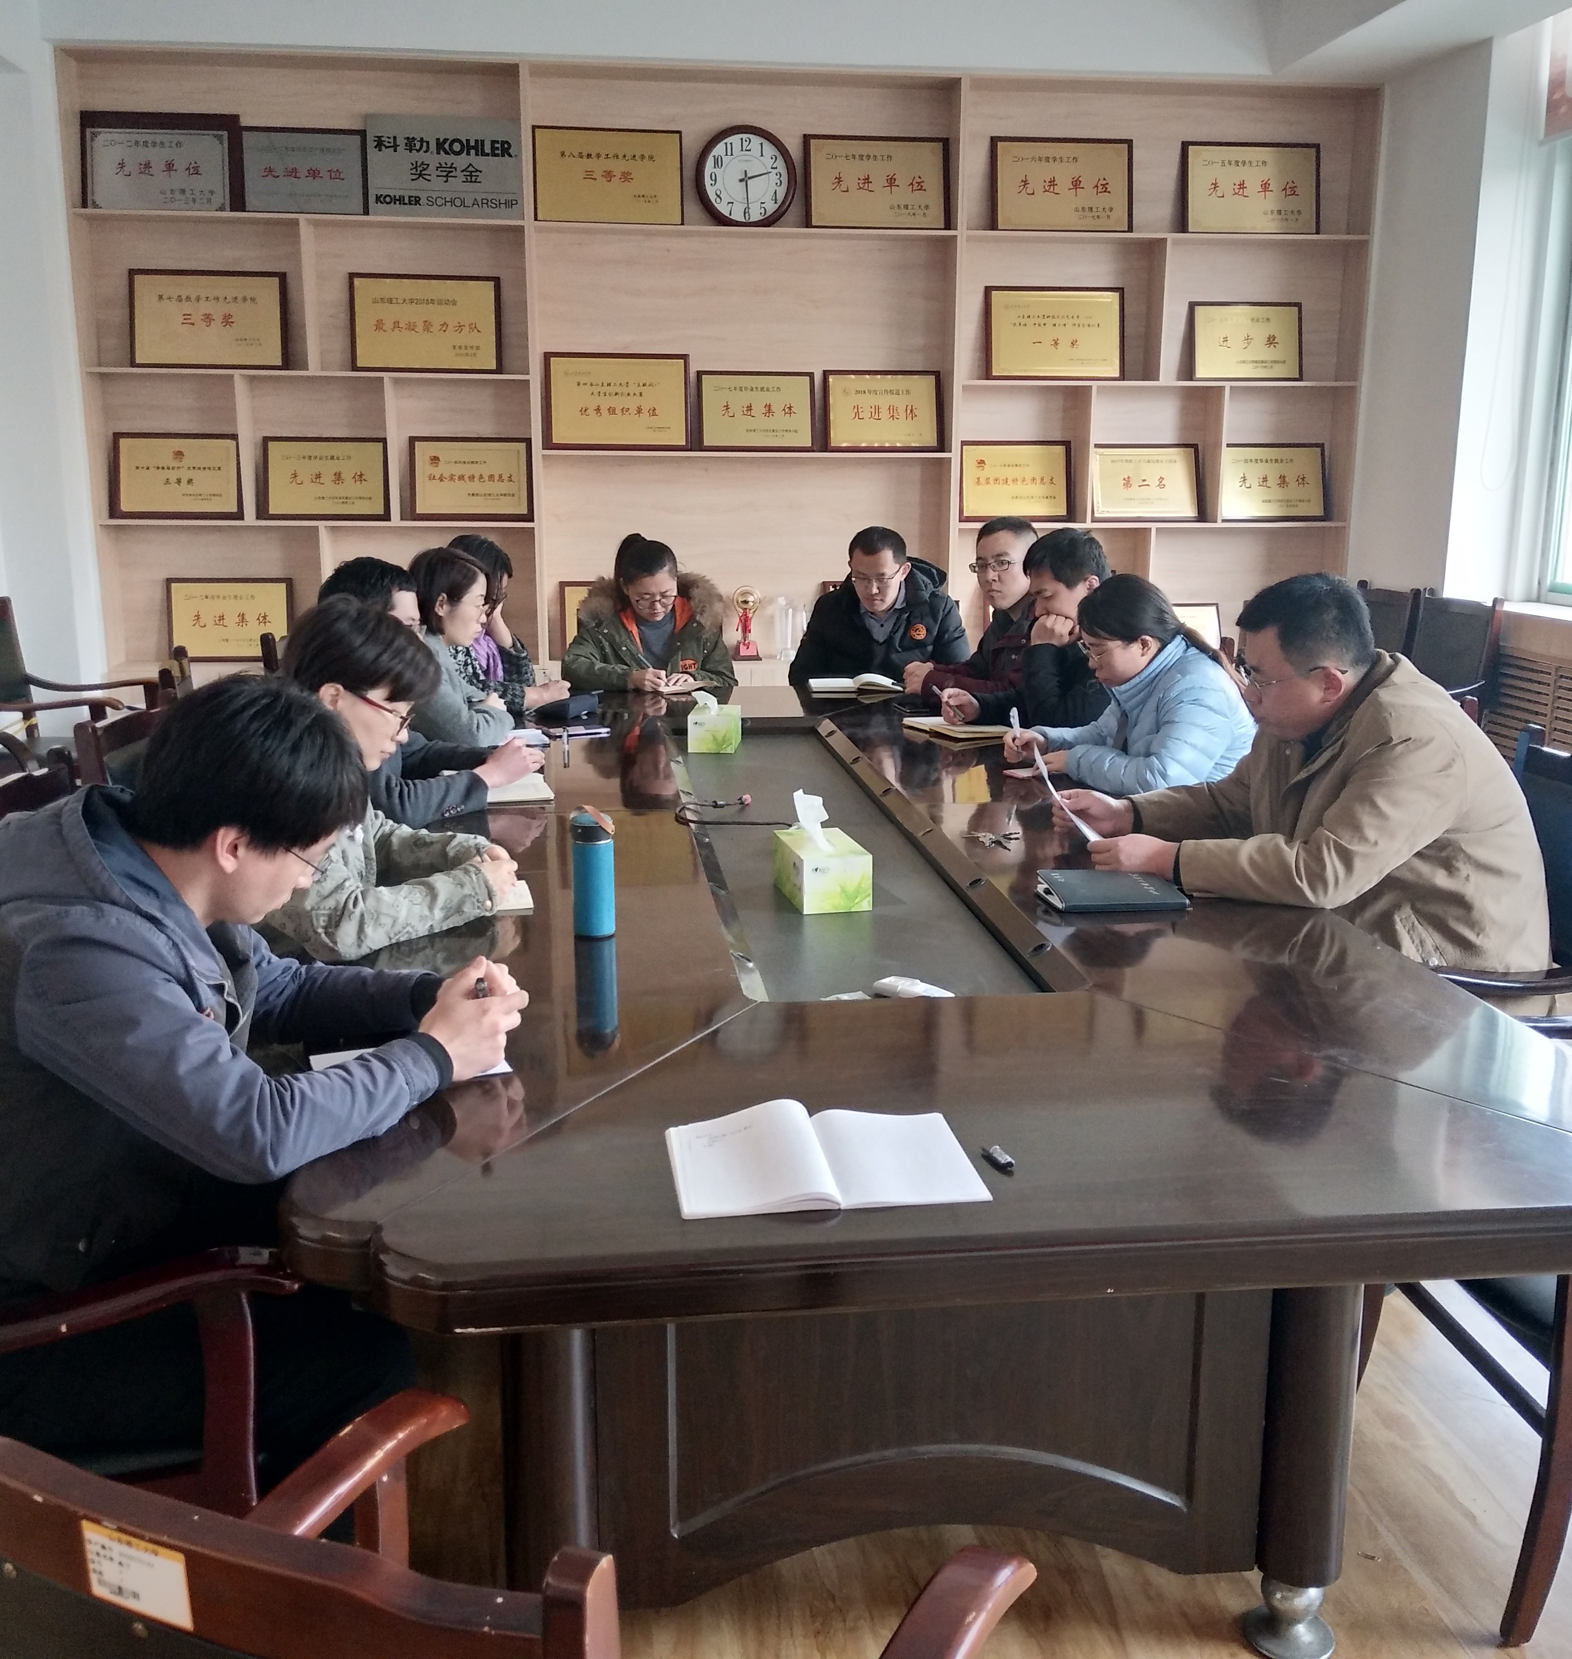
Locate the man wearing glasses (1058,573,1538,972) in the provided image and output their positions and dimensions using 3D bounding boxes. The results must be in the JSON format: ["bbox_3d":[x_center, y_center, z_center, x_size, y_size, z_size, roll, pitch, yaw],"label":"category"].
[{"bbox_3d":[0.947,0.185,3.124,0.820,1.320,0.570,1,12,5],"label":"man wearing glasses"}]

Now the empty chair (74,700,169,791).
[{"bbox_3d":[-1.096,0.231,3.637,0.610,1.000,0.570,0,12,-2],"label":"empty chair"}]

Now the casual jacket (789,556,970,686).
[{"bbox_3d":[0.356,-0.651,6.075,0.650,0.660,0.520,0,12,0],"label":"casual jacket"}]

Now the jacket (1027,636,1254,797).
[{"bbox_3d":[0.830,-0.126,3.783,0.540,0.610,0.500,-1,12,-7],"label":"jacket"}]

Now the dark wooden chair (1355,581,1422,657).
[{"bbox_3d":[2.344,-0.554,7.308,0.610,1.000,0.570,-1,12,-4],"label":"dark wooden chair"}]

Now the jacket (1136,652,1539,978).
[{"bbox_3d":[1.012,-0.021,3.087,0.670,0.620,0.540,1,12,5],"label":"jacket"}]

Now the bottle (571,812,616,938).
[{"bbox_3d":[-0.284,0.066,2.442,0.063,0.183,0.063,-1,12,-7],"label":"bottle"}]

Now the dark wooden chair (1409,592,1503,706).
[{"bbox_3d":[2.377,-0.440,6.549,0.600,0.950,0.580,-2,13,-10],"label":"dark wooden chair"}]

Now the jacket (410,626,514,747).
[{"bbox_3d":[-1.031,-0.295,4.788,0.500,0.570,0.460,-1,12,-5],"label":"jacket"}]

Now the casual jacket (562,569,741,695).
[{"bbox_3d":[-0.427,-0.479,5.276,0.570,0.630,0.480,-1,12,-5],"label":"casual jacket"}]

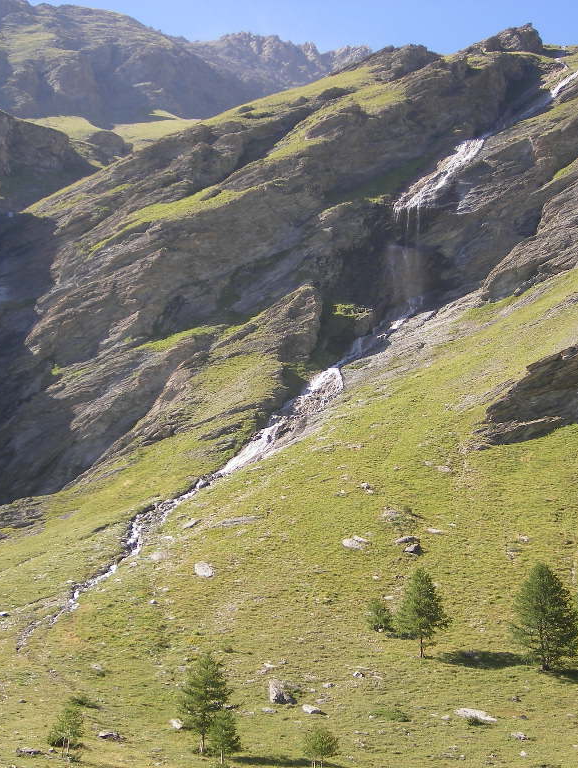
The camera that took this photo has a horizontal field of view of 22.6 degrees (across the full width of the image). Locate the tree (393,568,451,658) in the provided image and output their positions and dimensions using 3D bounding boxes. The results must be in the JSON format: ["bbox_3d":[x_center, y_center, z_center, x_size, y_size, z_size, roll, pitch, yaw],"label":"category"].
[{"bbox_3d":[9.390,16.150,102.000,3.960,6.330,3.960,0,-6,0],"label":"tree"}]

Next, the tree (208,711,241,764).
[{"bbox_3d":[-4.094,22.437,92.000,2.090,3.430,2.090,0,-9,0],"label":"tree"}]

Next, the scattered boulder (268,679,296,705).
[{"bbox_3d":[-0.470,19.300,91.000,1.880,1.440,1.700,0,-6,0],"label":"scattered boulder"}]

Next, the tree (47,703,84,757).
[{"bbox_3d":[-14.648,22.677,95.000,2.290,3.470,2.290,0,-9,0],"label":"tree"}]

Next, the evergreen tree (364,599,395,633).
[{"bbox_3d":[6.670,17.250,108.000,2.170,2.530,2.170,0,-6,0],"label":"evergreen tree"}]

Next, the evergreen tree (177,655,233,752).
[{"bbox_3d":[-5.538,20.940,95.000,3.430,6.690,3.430,0,-9,0],"label":"evergreen tree"}]

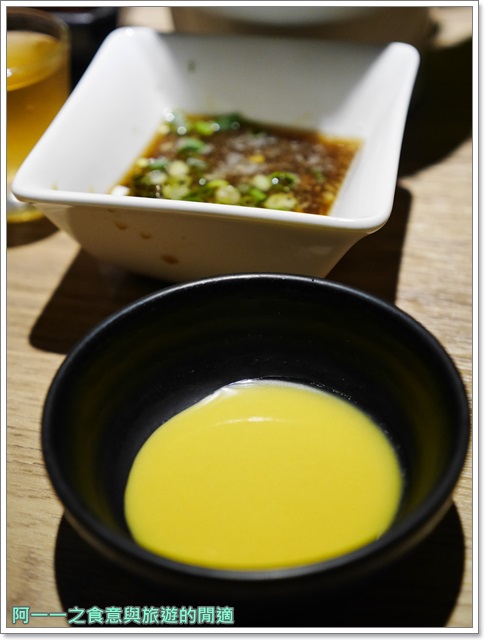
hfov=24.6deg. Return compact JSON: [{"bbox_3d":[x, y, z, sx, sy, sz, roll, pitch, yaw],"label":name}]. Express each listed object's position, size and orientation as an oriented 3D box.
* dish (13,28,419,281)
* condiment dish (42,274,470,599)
[{"bbox_3d":[-0.003,-0.054,0.443,0.131,0.063,0.131,6,41,9],"label":"dish"},{"bbox_3d":[0.005,0.043,0.340,0.124,0.049,0.124,-2,41,0],"label":"condiment dish"}]

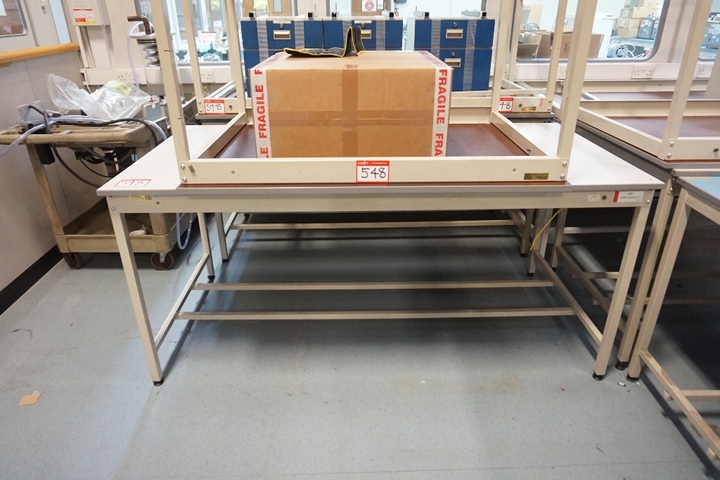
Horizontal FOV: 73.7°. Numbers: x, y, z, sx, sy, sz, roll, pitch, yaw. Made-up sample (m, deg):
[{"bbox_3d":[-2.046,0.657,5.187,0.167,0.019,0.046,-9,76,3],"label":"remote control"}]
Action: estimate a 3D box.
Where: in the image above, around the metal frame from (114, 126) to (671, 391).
[{"bbox_3d":[0.071,0.011,2.145,1.830,0.840,0.915,-1,26,0],"label":"metal frame"}]

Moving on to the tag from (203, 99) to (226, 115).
[{"bbox_3d":[-0.762,-0.701,2.526,0.104,0.074,0.005,-1,26,0],"label":"tag"}]

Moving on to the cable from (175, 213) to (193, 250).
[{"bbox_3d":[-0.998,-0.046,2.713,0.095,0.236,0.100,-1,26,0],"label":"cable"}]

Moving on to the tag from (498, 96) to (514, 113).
[{"bbox_3d":[0.748,-0.707,2.510,0.104,0.074,0.005,-1,26,0],"label":"tag"}]

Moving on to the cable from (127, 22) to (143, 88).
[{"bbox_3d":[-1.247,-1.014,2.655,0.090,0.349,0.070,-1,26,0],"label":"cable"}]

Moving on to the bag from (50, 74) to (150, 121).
[{"bbox_3d":[-1.363,-0.768,2.584,0.480,0.215,0.280,-1,26,0],"label":"bag"}]

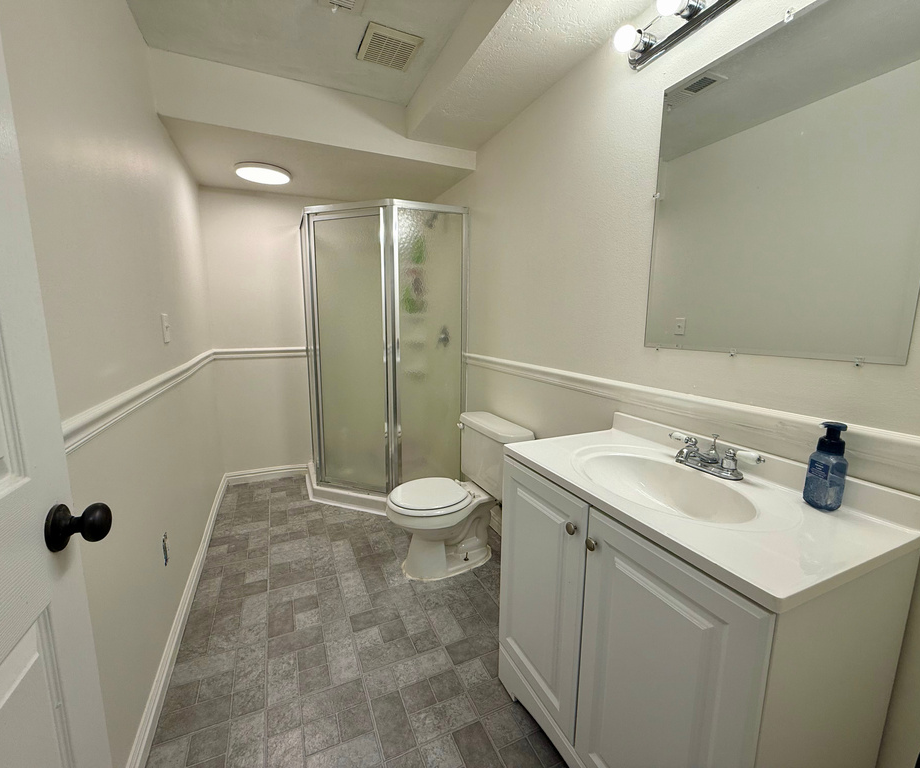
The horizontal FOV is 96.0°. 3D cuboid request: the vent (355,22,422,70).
[{"bbox_3d":[-0.288,-1.372,1.689,0.213,0.021,0.248,-4,10,-23],"label":"vent"}]

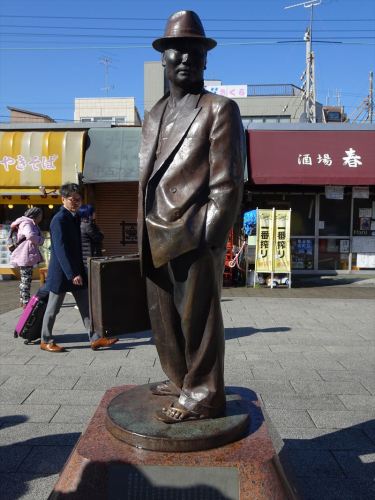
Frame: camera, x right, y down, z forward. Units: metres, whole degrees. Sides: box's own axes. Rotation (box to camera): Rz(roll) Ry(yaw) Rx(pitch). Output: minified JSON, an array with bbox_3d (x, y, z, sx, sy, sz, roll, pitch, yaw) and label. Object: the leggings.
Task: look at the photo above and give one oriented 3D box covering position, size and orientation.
[{"bbox_3d":[-2.460,0.542,7.042,0.220,0.600,0.280,-1,5,-15],"label":"leggings"}]

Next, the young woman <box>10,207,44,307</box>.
[{"bbox_3d":[-2.410,0.084,7.007,0.460,1.560,0.460,-1,5,-15],"label":"young woman"}]

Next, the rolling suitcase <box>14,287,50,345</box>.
[{"bbox_3d":[-1.660,0.725,5.121,0.220,0.530,0.360,27,4,-2],"label":"rolling suitcase"}]

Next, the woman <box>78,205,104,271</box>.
[{"bbox_3d":[-1.440,0.093,6.947,0.480,1.550,0.480,-1,5,-14],"label":"woman"}]

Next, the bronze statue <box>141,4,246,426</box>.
[{"bbox_3d":[0.020,-0.141,2.095,0.510,1.780,0.400,4,6,43],"label":"bronze statue"}]

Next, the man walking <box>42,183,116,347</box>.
[{"bbox_3d":[-1.110,0.179,4.788,0.760,1.700,0.500,1,4,10],"label":"man walking"}]

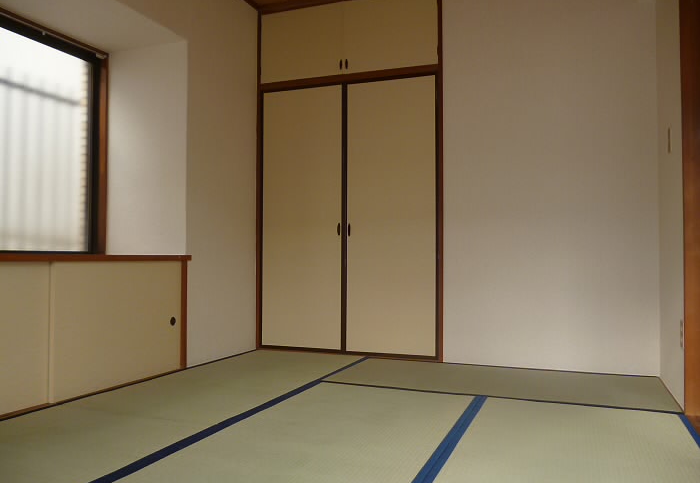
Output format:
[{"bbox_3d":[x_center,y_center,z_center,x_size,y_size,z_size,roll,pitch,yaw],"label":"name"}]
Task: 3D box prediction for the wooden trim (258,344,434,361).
[{"bbox_3d":[-0.036,0.737,3.738,1.257,0.040,0.035,0,-2,21],"label":"wooden trim"}]

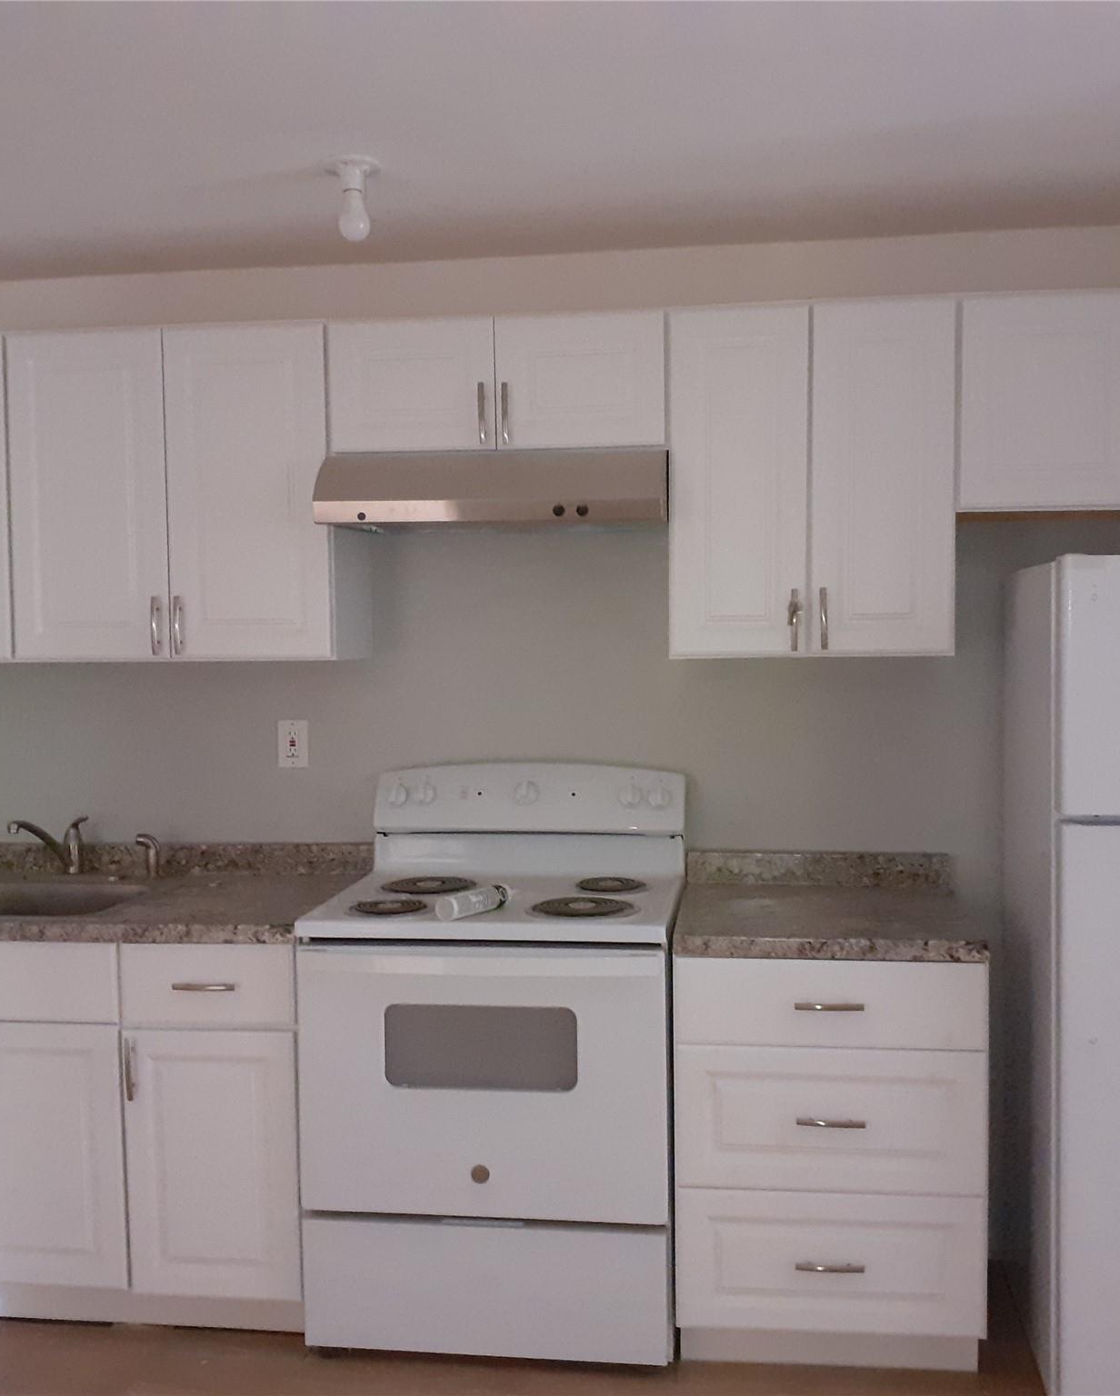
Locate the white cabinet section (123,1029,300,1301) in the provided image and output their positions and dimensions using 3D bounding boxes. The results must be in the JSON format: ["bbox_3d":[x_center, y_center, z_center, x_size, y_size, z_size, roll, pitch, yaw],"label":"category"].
[{"bbox_3d":[-0.700,0.975,3.399,0.387,0.578,0.637,0,3,8],"label":"white cabinet section"}]

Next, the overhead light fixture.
[{"bbox_3d":[-0.397,-0.953,2.798,0.108,0.148,0.108,0,3,8],"label":"overhead light fixture"}]

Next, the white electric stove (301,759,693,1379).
[{"bbox_3d":[-0.120,0.769,3.243,0.763,1.195,0.680,0,3,8],"label":"white electric stove"}]

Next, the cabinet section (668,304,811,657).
[{"bbox_3d":[0.411,-0.476,3.326,0.308,0.759,0.332,0,3,8],"label":"cabinet section"}]

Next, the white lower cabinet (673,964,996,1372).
[{"bbox_3d":[0.577,0.929,3.188,0.607,0.867,0.640,0,3,8],"label":"white lower cabinet"}]

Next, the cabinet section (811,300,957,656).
[{"bbox_3d":[0.717,-0.477,3.285,0.308,0.759,0.332,0,3,8],"label":"cabinet section"}]

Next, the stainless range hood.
[{"bbox_3d":[-0.124,-0.465,3.296,0.759,0.170,0.470,0,3,8],"label":"stainless range hood"}]

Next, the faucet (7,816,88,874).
[{"bbox_3d":[-1.265,0.378,3.593,0.050,0.150,0.235,1,3,30],"label":"faucet"}]

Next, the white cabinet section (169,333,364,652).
[{"bbox_3d":[-0.693,-0.473,3.474,0.386,0.759,0.332,0,3,8],"label":"white cabinet section"}]

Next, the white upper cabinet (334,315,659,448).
[{"bbox_3d":[-0.121,-0.701,3.352,0.755,0.291,0.335,0,3,8],"label":"white upper cabinet"}]

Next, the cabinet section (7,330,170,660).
[{"bbox_3d":[-1.075,-0.472,3.525,0.386,0.759,0.332,0,3,8],"label":"cabinet section"}]

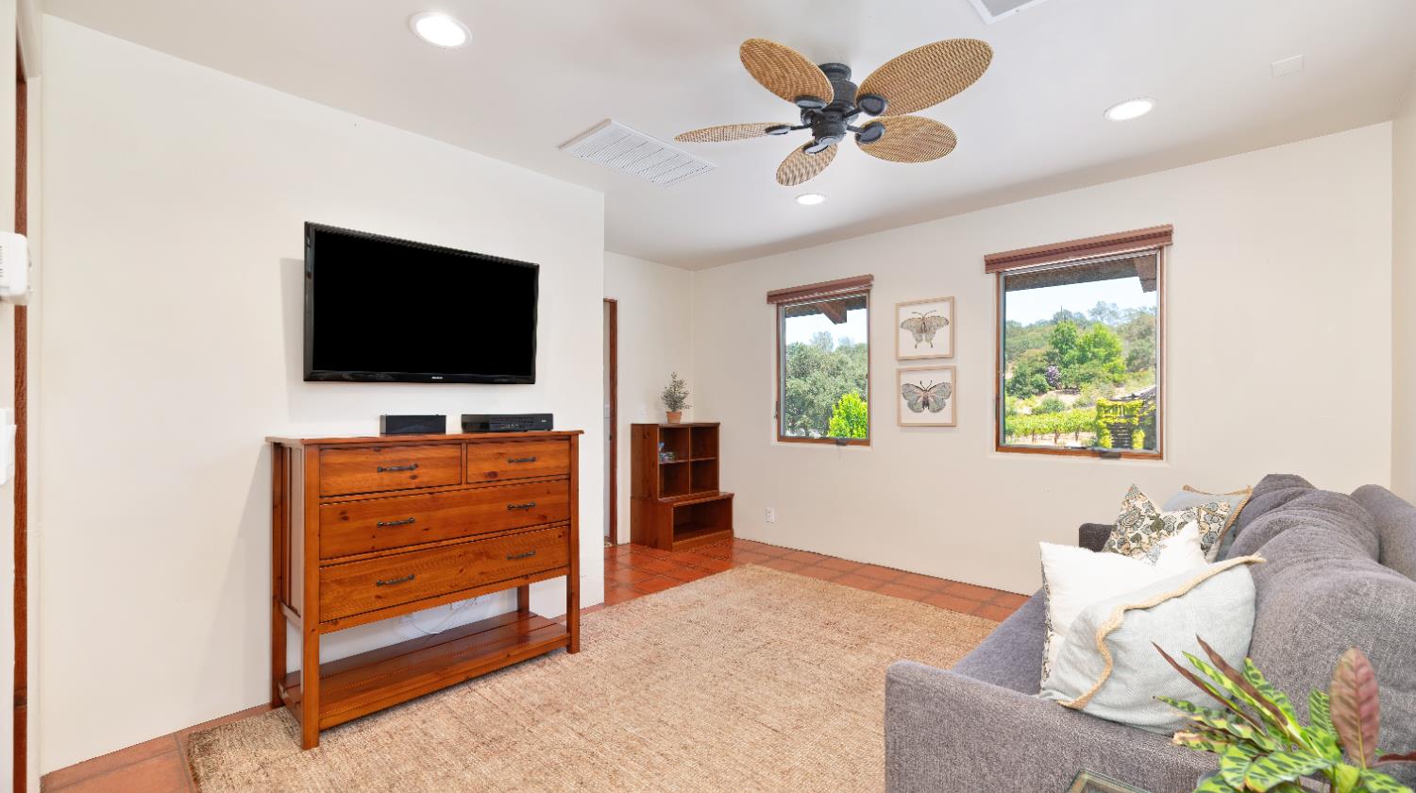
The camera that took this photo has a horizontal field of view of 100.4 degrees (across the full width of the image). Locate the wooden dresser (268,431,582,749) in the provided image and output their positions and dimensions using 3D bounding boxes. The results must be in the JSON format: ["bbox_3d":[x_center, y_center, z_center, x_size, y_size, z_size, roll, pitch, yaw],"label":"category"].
[{"bbox_3d":[-1.158,0.689,2.578,0.462,1.061,1.156,0,-1,43],"label":"wooden dresser"}]

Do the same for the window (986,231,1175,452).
[{"bbox_3d":[2.129,-0.274,3.455,0.926,1.251,0.121,0,-1,43],"label":"window"}]

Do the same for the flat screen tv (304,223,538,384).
[{"bbox_3d":[-1.249,-0.372,2.703,0.073,0.623,1.009,5,3,43],"label":"flat screen tv"}]

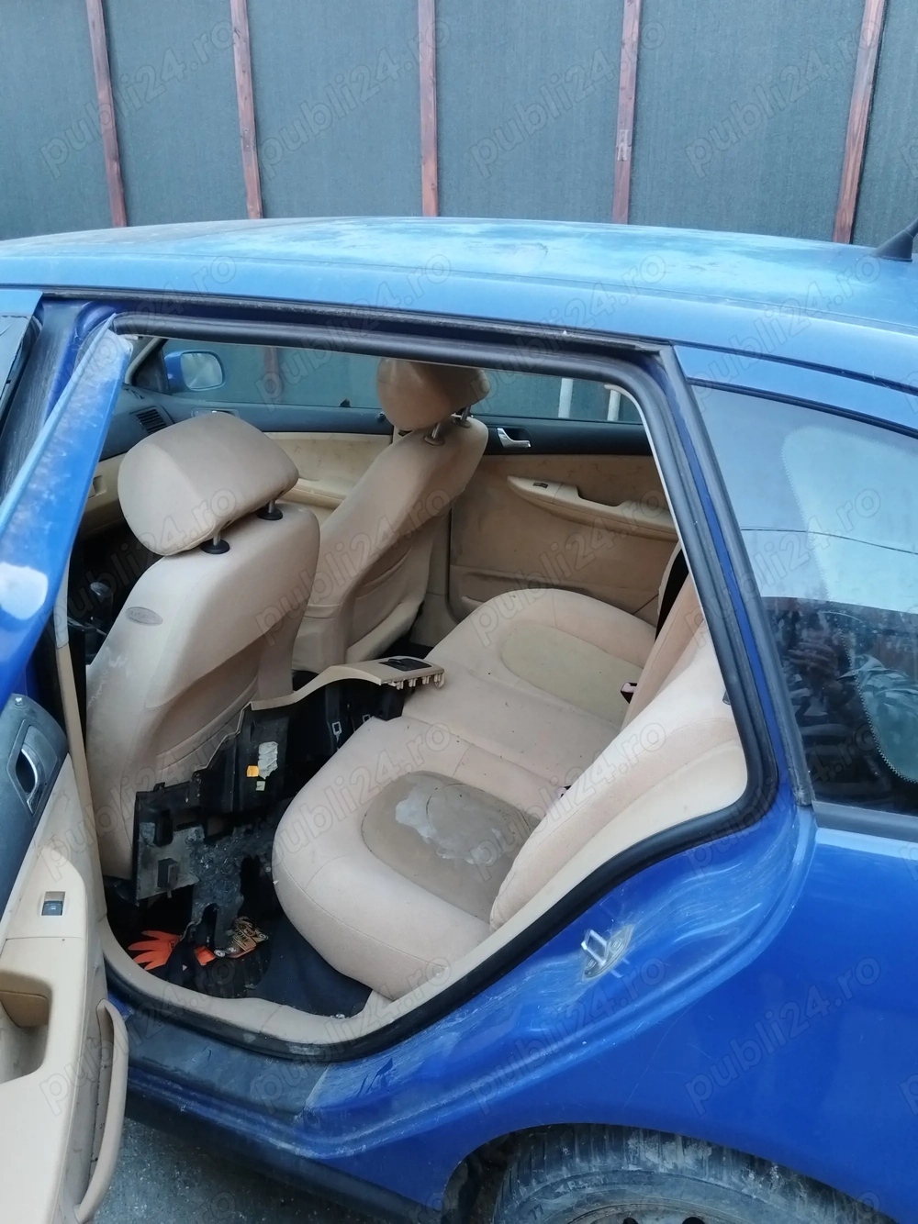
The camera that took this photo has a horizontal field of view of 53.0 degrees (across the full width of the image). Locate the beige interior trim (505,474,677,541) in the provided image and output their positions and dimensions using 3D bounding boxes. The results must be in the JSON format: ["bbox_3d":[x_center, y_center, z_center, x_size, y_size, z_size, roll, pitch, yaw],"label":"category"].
[{"bbox_3d":[0.343,-0.256,2.263,0.460,0.110,0.080,8,24,19],"label":"beige interior trim"}]

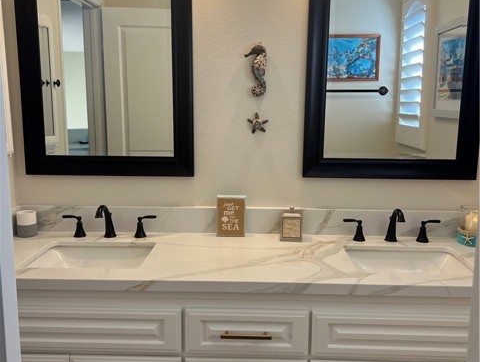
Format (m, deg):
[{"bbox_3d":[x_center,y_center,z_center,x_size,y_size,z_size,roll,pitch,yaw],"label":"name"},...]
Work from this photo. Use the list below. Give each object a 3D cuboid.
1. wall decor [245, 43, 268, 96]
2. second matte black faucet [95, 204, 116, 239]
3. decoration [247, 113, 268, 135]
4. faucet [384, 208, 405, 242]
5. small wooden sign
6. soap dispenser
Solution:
[{"bbox_3d":[0.062,-0.438,1.928,0.088,0.206,0.032,1,10,1],"label":"wall decor"},{"bbox_3d":[-0.535,0.168,1.924,0.051,0.145,0.163,1,10,1],"label":"second matte black faucet"},{"bbox_3d":[0.074,-0.236,1.967,0.087,0.089,0.022,1,10,1],"label":"decoration"},{"bbox_3d":[0.617,0.182,1.896,0.051,0.145,0.158,1,10,1],"label":"faucet"},{"bbox_3d":[-0.036,0.147,2.002,0.114,0.168,0.042,1,10,1],"label":"small wooden sign"},{"bbox_3d":[0.210,0.172,1.968,0.088,0.134,0.083,1,10,1],"label":"soap dispenser"}]

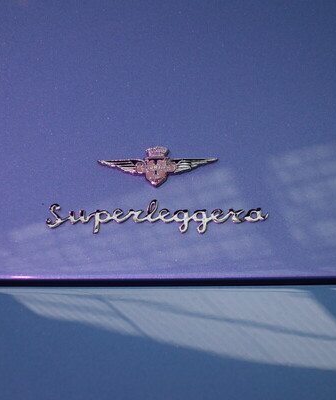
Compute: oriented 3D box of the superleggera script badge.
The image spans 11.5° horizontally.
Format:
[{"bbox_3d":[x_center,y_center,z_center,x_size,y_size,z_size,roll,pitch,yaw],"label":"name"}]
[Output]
[{"bbox_3d":[-0.008,0.013,1.250,0.166,0.006,0.028,0,53,0],"label":"superleggera script badge"}]

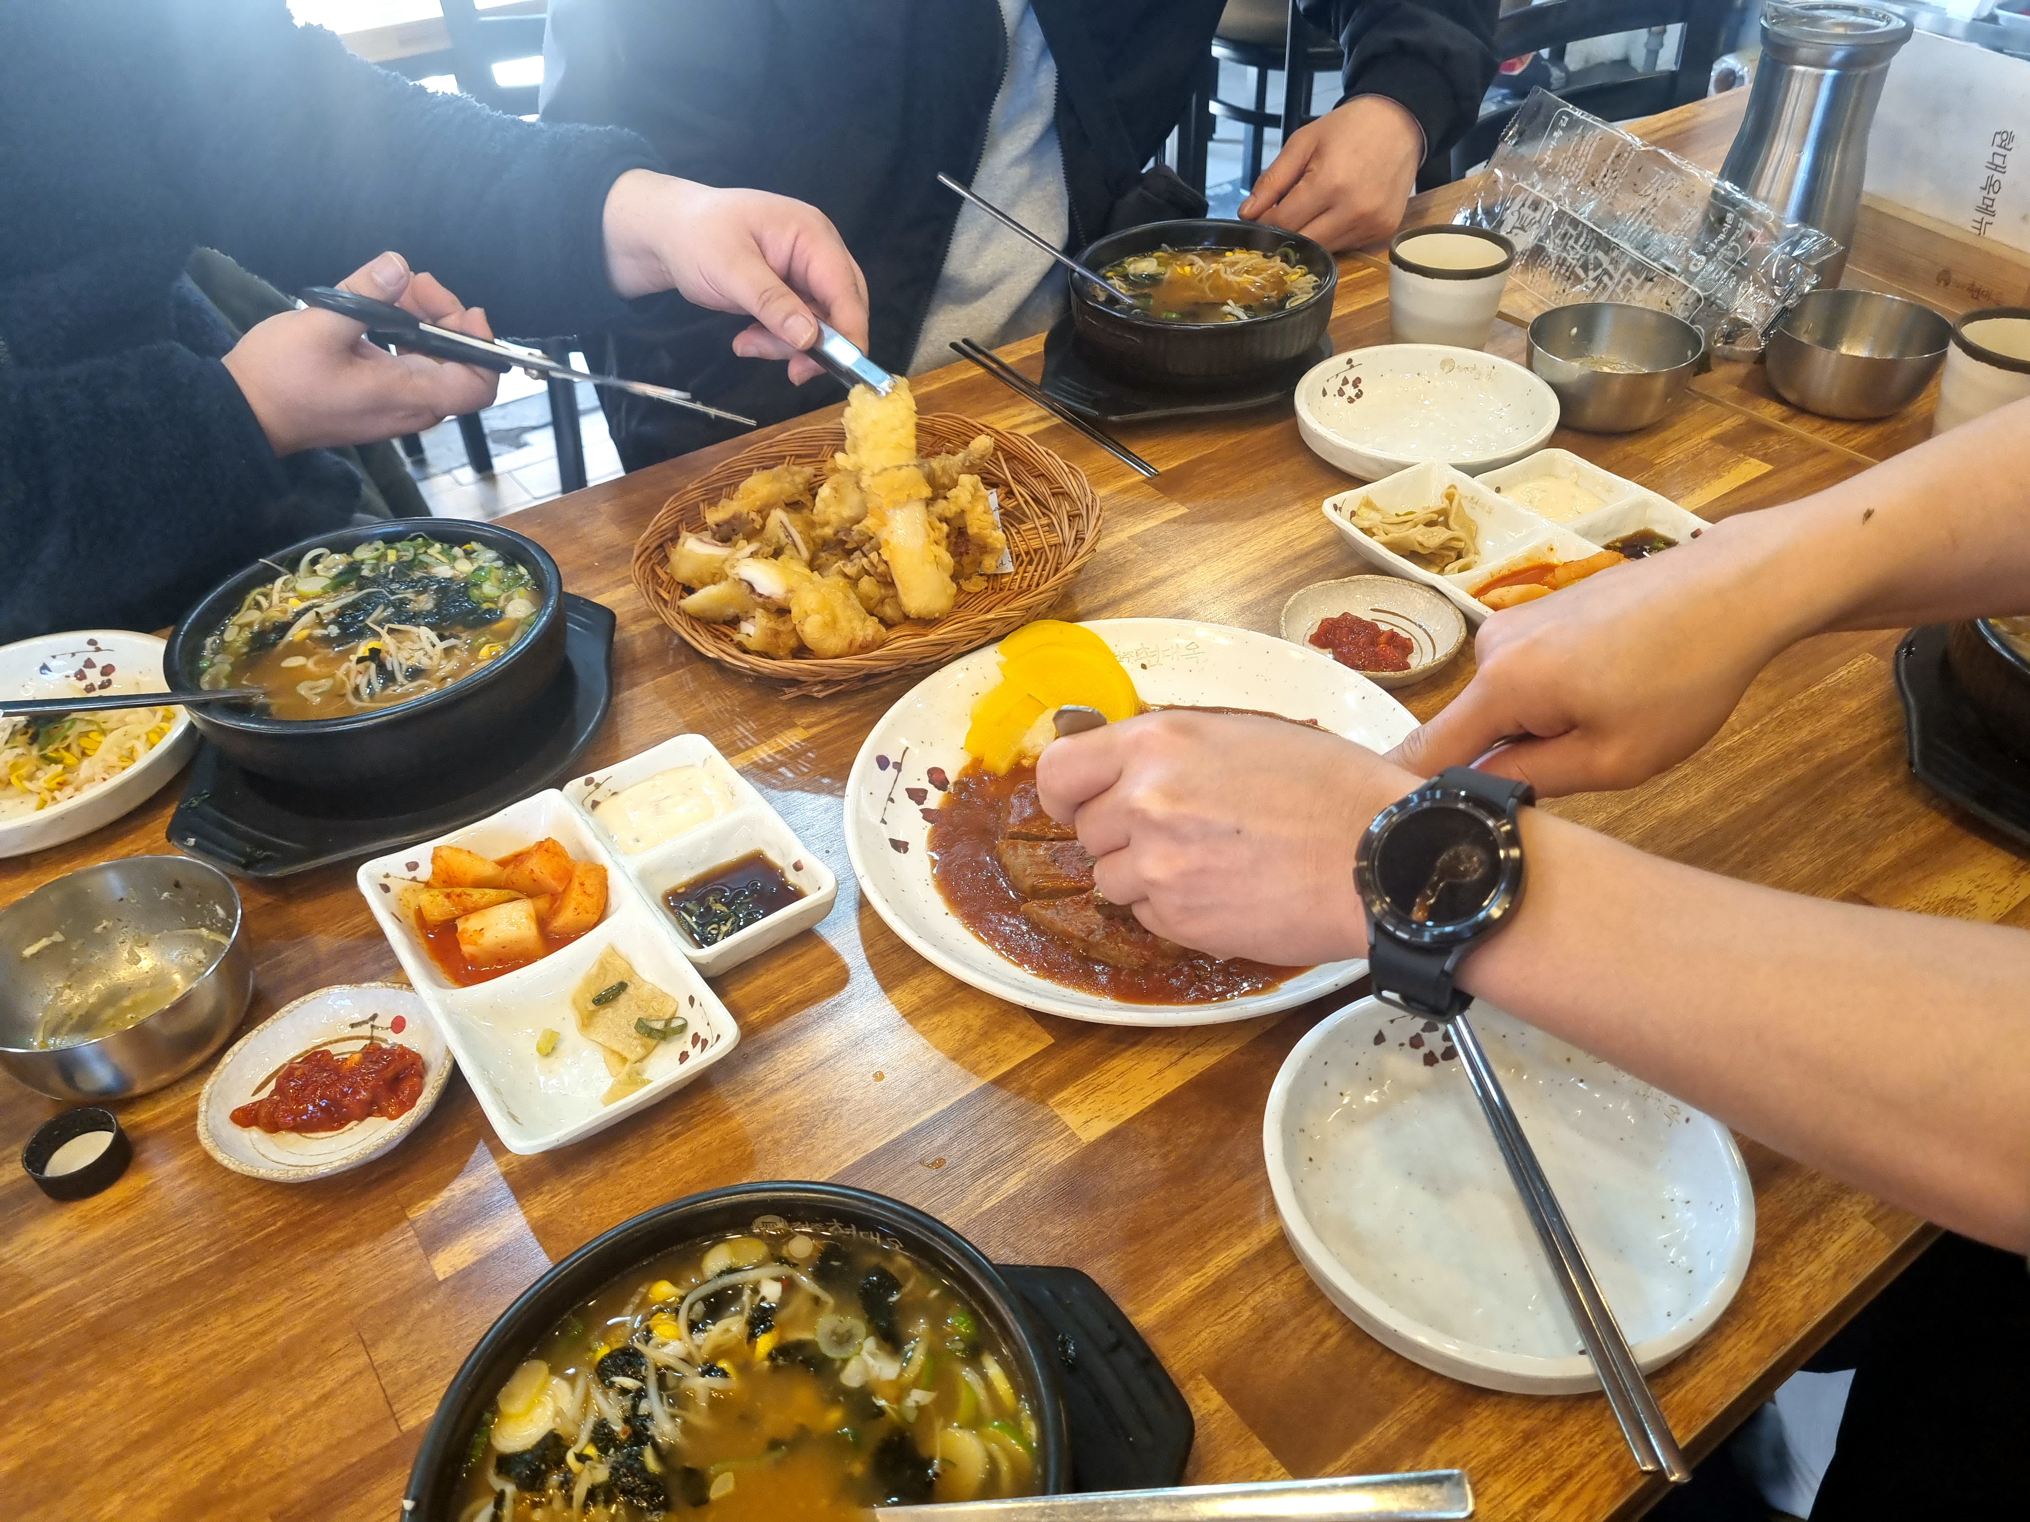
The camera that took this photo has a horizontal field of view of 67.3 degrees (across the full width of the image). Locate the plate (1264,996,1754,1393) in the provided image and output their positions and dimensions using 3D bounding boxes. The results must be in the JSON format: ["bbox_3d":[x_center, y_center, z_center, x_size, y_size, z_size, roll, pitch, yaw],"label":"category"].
[{"bbox_3d":[0.158,0.137,0.499,0.152,0.026,0.152,-2,40,2],"label":"plate"}]

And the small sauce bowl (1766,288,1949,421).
[{"bbox_3d":[0.497,-0.238,0.906,0.098,0.049,0.098,-2,40,2],"label":"small sauce bowl"}]

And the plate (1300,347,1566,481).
[{"bbox_3d":[0.240,-0.201,0.898,0.152,0.026,0.152,-2,40,2],"label":"plate"}]

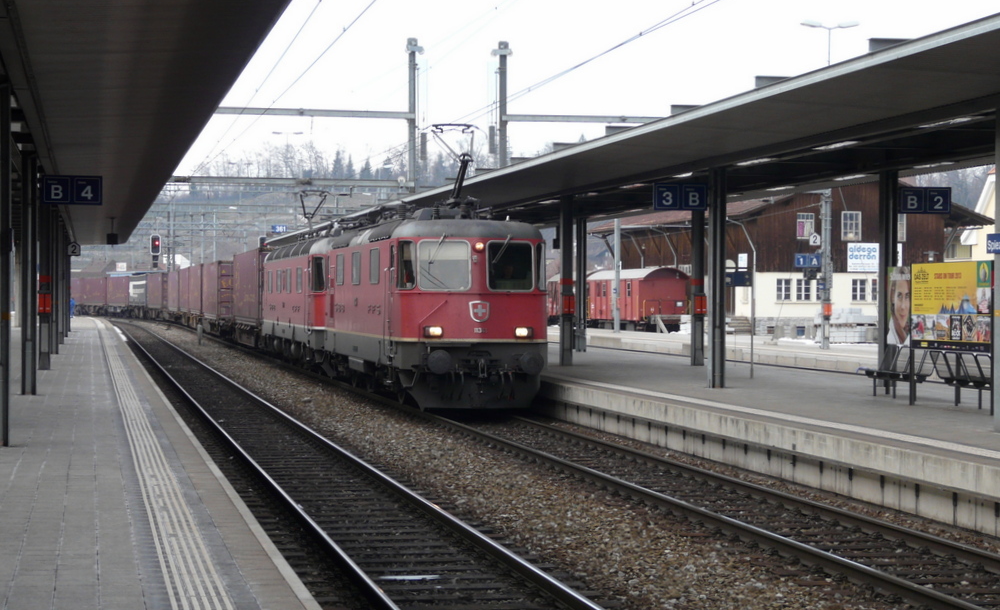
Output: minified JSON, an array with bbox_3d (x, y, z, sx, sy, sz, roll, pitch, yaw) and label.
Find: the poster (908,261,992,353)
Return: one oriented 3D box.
[{"bbox_3d":[6.540,0.025,29.050,0.080,1.290,2.730,0,0,-12],"label":"poster"}]

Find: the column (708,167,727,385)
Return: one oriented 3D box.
[{"bbox_3d":[3.934,-0.488,36.136,0.250,3.980,0.250,0,0,-12],"label":"column"}]

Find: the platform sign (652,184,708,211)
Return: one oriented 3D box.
[{"bbox_3d":[3.252,-1.960,36.050,1.000,0.500,0.100,0,0,-12],"label":"platform sign"}]

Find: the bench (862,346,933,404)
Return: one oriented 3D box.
[{"bbox_3d":[6.329,1.100,31.647,0.540,0.820,2.050,0,0,-12],"label":"bench"}]

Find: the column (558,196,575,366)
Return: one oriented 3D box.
[{"bbox_3d":[1.550,-0.573,46.736,0.245,3.980,0.245,0,0,-12],"label":"column"}]

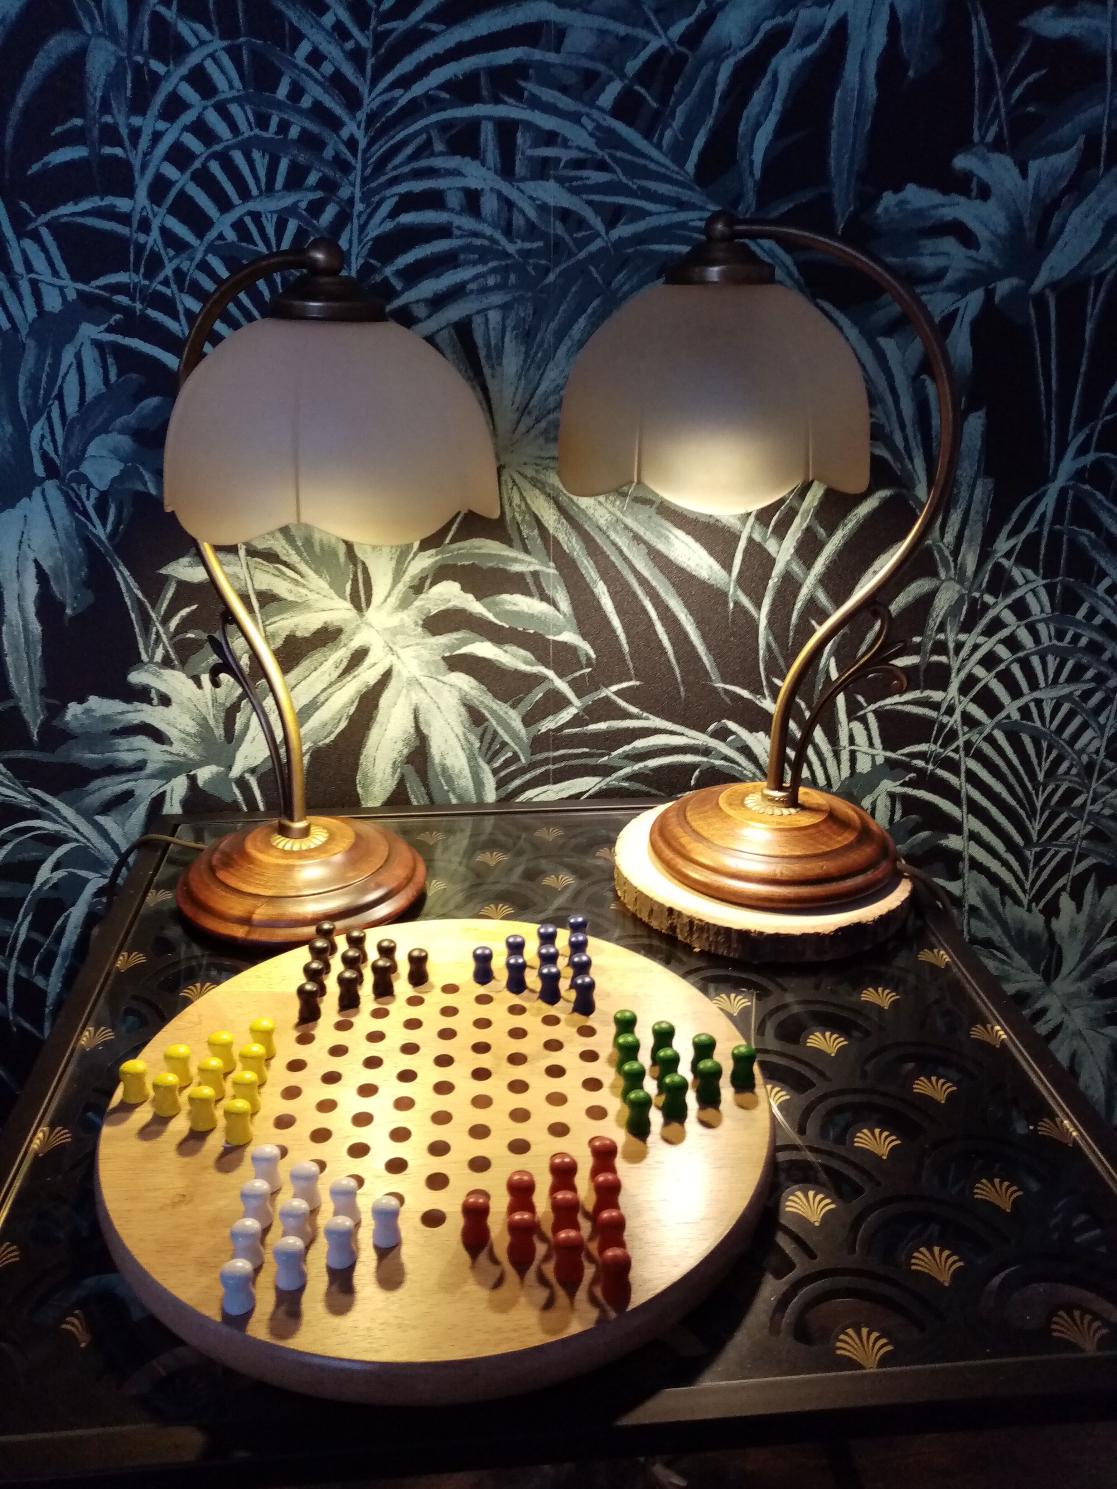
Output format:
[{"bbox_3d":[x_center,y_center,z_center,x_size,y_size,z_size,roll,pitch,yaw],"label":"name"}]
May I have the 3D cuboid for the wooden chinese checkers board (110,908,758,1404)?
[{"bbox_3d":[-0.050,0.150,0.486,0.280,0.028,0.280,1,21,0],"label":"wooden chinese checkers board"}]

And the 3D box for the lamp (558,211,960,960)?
[{"bbox_3d":[0.106,-0.094,0.635,0.219,0.380,0.178,10,23,23],"label":"lamp"}]

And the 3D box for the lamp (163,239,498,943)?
[{"bbox_3d":[-0.129,-0.073,0.602,0.213,0.361,0.170,15,25,33],"label":"lamp"}]

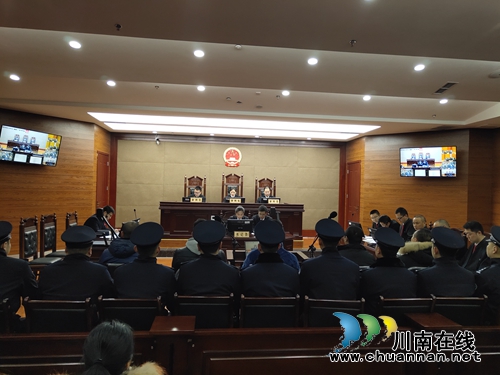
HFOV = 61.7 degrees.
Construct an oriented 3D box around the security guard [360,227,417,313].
[{"bbox_3d":[1.155,1.059,3.720,0.570,1.400,0.800,1,0,-10],"label":"security guard"}]

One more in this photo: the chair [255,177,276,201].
[{"bbox_3d":[0.432,0.526,11.450,0.620,1.560,0.620,1,0,-7],"label":"chair"}]

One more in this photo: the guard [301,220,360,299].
[{"bbox_3d":[0.627,0.948,3.669,0.510,1.380,0.780,1,0,-6],"label":"guard"}]

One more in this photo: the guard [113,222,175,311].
[{"bbox_3d":[-0.854,0.940,3.519,0.520,1.335,0.780,1,0,-6],"label":"guard"}]

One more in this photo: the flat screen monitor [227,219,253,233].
[{"bbox_3d":[-0.175,0.771,7.900,0.480,0.340,0.170,1,0,-7],"label":"flat screen monitor"}]

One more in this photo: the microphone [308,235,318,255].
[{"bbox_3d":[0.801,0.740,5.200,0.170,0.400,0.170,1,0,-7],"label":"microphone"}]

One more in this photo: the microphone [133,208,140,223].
[{"bbox_3d":[-2.104,0.568,7.800,0.140,0.340,0.100,1,0,10],"label":"microphone"}]

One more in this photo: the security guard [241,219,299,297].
[{"bbox_3d":[0.141,0.946,3.619,0.500,1.365,0.780,1,0,-6],"label":"security guard"}]

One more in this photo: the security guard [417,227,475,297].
[{"bbox_3d":[1.633,0.994,3.789,0.500,1.330,0.780,1,0,-6],"label":"security guard"}]

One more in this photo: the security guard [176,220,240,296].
[{"bbox_3d":[-0.350,0.943,3.569,0.530,1.350,0.780,1,0,-6],"label":"security guard"}]

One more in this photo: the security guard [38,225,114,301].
[{"bbox_3d":[-1.387,0.996,3.470,0.600,1.400,0.800,1,0,-3],"label":"security guard"}]

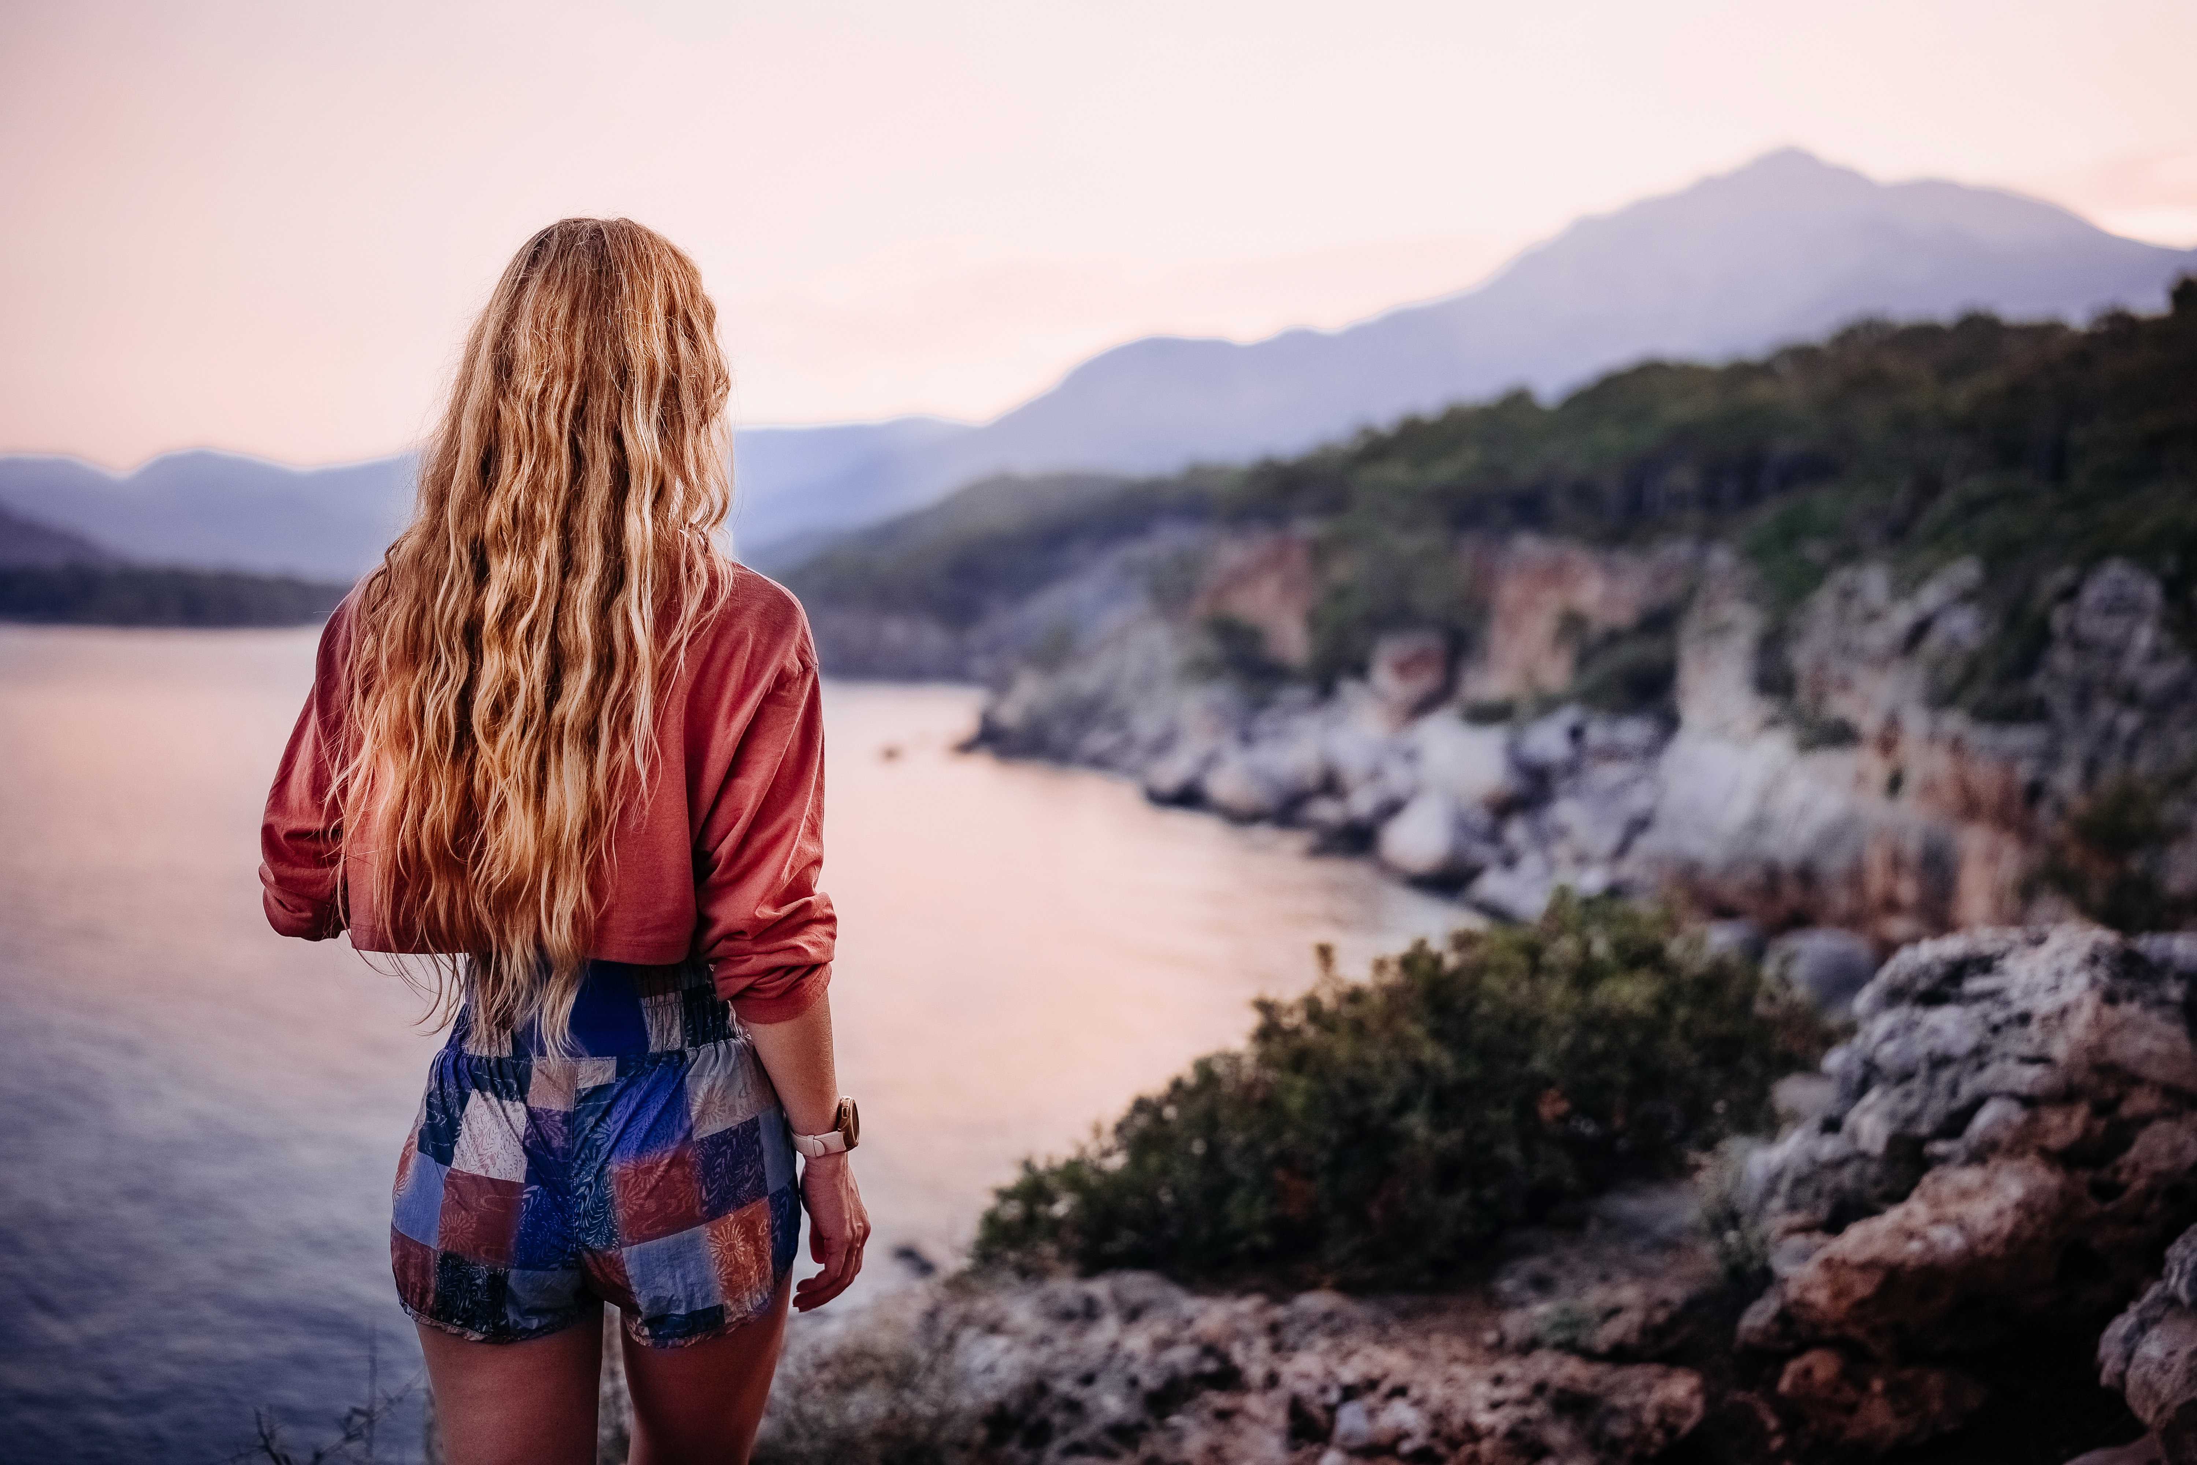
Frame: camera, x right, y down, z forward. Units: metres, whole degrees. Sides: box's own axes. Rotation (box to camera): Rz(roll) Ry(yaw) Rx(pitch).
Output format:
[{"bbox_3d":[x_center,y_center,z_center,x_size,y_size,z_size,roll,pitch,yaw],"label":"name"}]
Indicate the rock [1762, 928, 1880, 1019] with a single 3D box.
[{"bbox_3d":[6.097,2.040,18.000,0.980,0.780,0.850,1,4,19],"label":"rock"}]

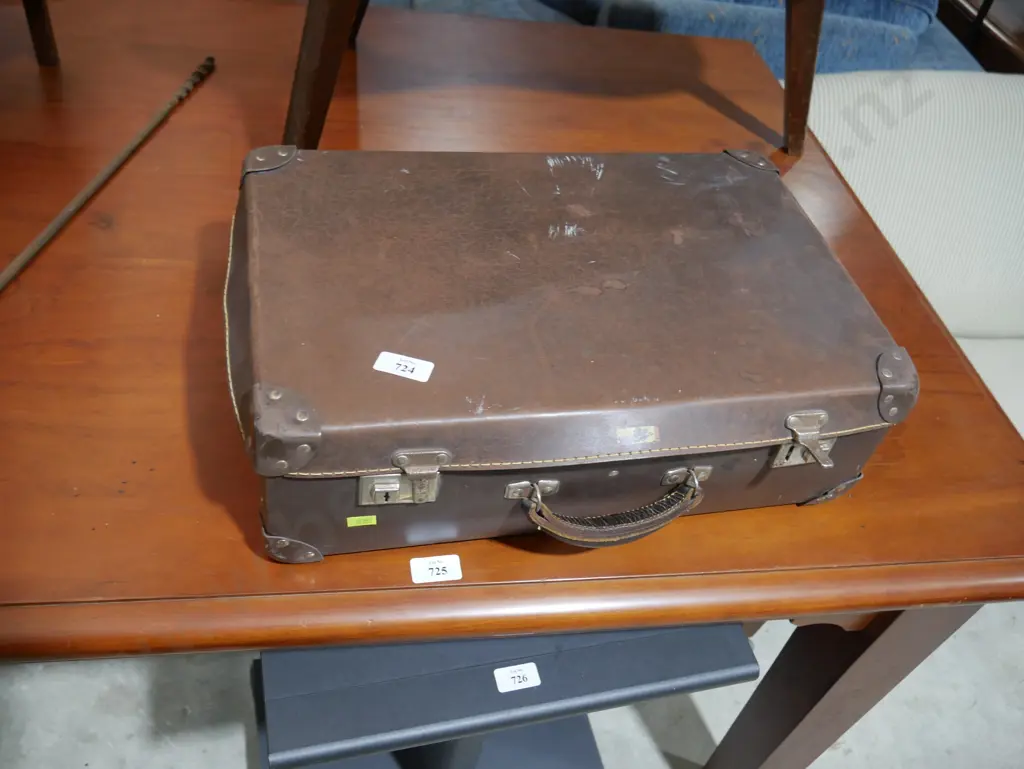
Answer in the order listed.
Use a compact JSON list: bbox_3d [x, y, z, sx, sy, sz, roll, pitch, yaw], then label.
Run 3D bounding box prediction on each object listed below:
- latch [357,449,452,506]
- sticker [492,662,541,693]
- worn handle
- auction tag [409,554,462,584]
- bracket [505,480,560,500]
[{"bbox_3d":[-0.076,0.068,0.576,0.060,0.064,0.013,-4,48,-14],"label":"latch"},{"bbox_3d":[0.005,0.255,0.721,0.038,0.001,0.021,-4,49,-15],"label":"sticker"},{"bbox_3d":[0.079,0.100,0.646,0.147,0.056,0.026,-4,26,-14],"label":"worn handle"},{"bbox_3d":[-0.058,0.142,0.639,0.038,0.001,0.021,-2,48,-13],"label":"auction tag"},{"bbox_3d":[0.014,0.080,0.622,0.043,0.020,0.006,-4,48,-14],"label":"bracket"}]

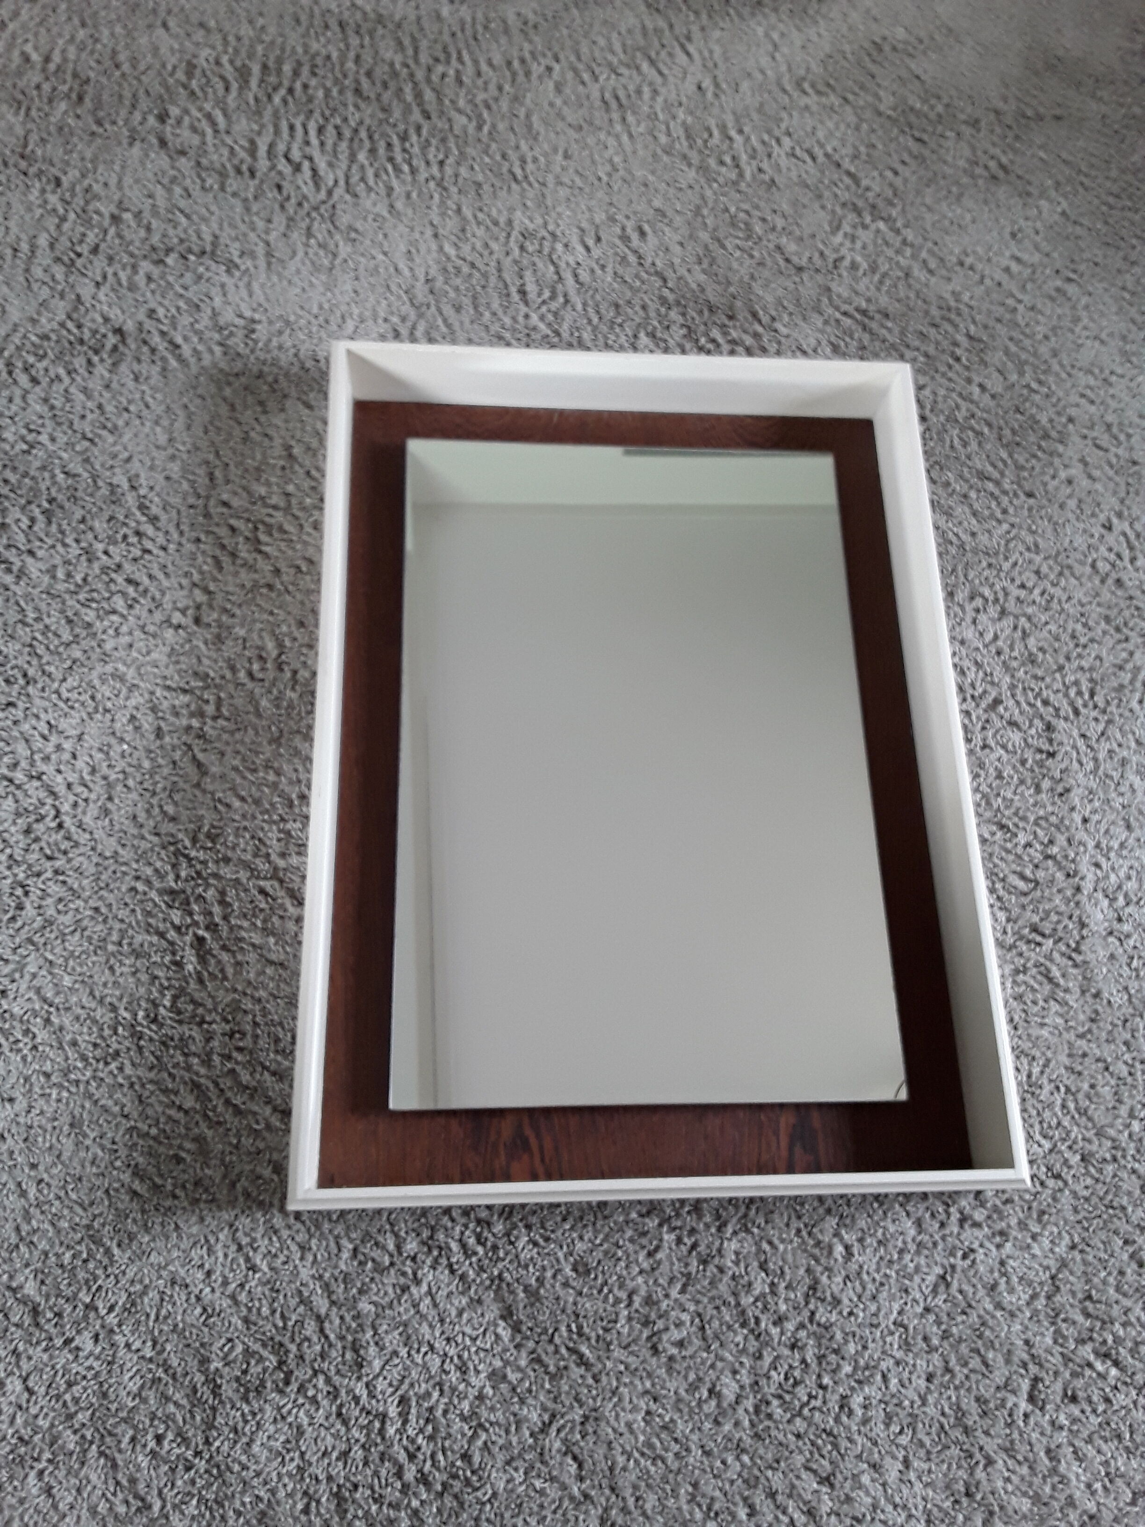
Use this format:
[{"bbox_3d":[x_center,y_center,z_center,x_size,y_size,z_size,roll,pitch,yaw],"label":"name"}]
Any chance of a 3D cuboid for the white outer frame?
[{"bbox_3d":[0.065,-0.021,1.164,0.617,0.098,0.840,0,70,-5],"label":"white outer frame"}]

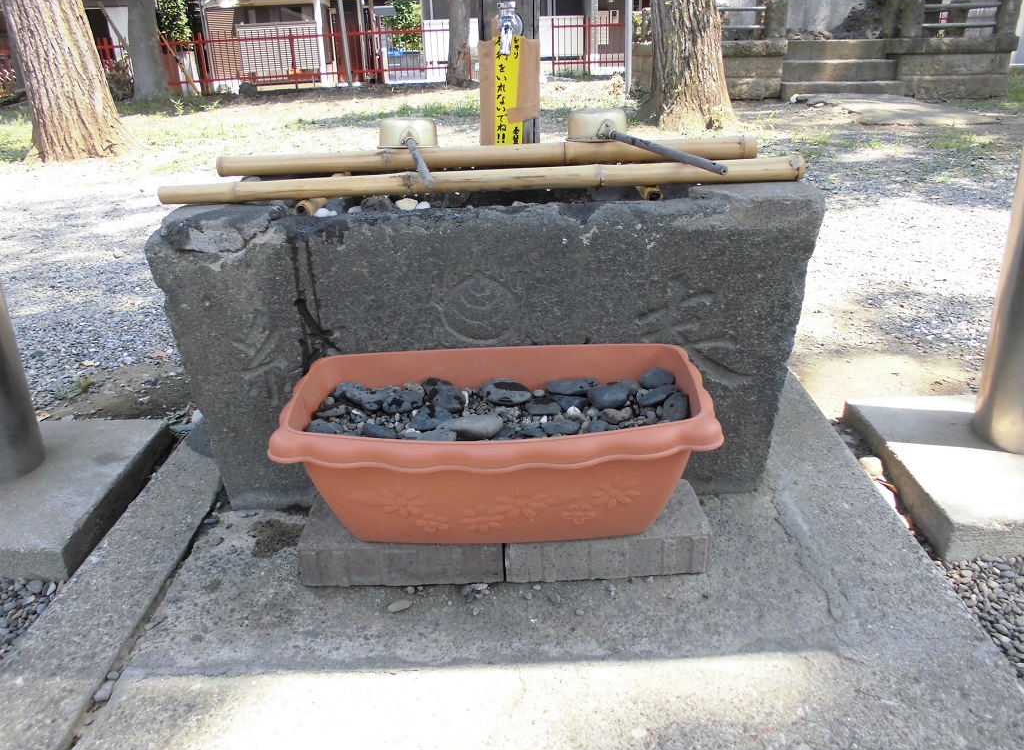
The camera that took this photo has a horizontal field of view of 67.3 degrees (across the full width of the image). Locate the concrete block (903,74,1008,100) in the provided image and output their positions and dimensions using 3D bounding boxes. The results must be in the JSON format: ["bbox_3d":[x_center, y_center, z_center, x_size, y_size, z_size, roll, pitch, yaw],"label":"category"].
[{"bbox_3d":[5.091,-3.361,8.938,1.093,0.263,0.350,3,24,11],"label":"concrete block"}]

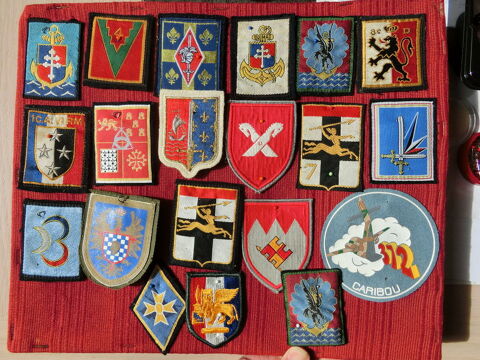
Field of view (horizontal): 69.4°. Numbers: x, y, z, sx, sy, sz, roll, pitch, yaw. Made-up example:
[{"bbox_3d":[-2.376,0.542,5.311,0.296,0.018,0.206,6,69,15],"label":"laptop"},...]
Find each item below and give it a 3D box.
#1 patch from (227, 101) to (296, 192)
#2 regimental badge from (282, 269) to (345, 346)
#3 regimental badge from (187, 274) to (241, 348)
[{"bbox_3d":[0.018,-0.029,0.299,0.061,0.004,0.080,1,89,2],"label":"patch"},{"bbox_3d":[0.065,0.112,0.301,0.051,0.004,0.065,-3,88,1],"label":"regimental badge"},{"bbox_3d":[-0.021,0.112,0.298,0.049,0.004,0.065,-2,89,2],"label":"regimental badge"}]

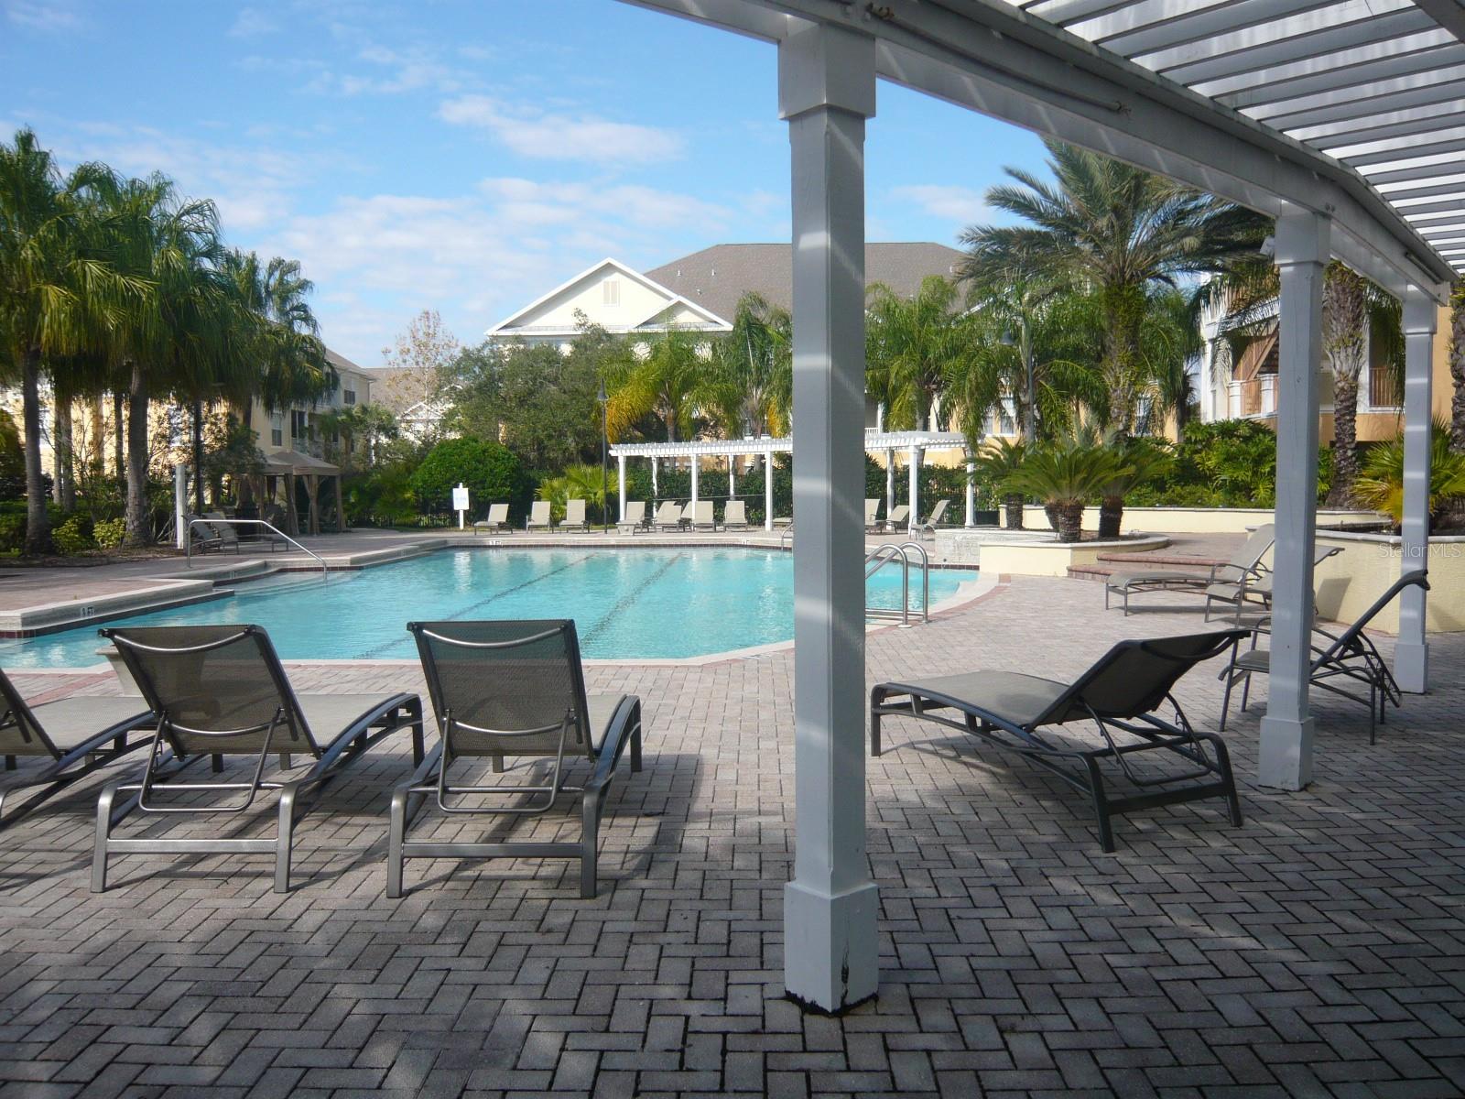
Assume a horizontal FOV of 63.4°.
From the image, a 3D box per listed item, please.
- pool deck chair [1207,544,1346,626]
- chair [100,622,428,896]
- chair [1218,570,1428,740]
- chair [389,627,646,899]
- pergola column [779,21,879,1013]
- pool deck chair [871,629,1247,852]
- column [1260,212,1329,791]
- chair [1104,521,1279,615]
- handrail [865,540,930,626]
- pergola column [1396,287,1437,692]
[{"bbox_3d":[5.188,0.347,11.366,1.060,0.770,0.670,-1,3,-1],"label":"pool deck chair"},{"bbox_3d":[-1.891,0.677,4.994,0.710,0.940,1.820,0,3,0],"label":"chair"},{"bbox_3d":[3.316,0.547,6.646,1.030,0.930,0.670,2,4,32],"label":"chair"},{"bbox_3d":[-0.823,0.672,4.920,0.715,0.940,1.800,0,3,0],"label":"chair"},{"bbox_3d":[0.262,-0.057,3.194,0.178,2.573,0.178,-3,4,-40],"label":"pergola column"},{"bbox_3d":[1.389,0.686,5.418,0.715,0.820,1.810,-2,4,-25],"label":"pool deck chair"},{"bbox_3d":[2.551,-0.199,5.388,0.178,2.573,0.178,2,4,38],"label":"column"},{"bbox_3d":[4.918,0.201,12.581,1.740,0.930,0.650,0,3,0],"label":"chair"},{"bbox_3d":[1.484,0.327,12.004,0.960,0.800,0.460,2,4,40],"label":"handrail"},{"bbox_3d":[4.500,-0.351,7.811,0.178,2.573,0.178,2,4,38],"label":"pergola column"}]

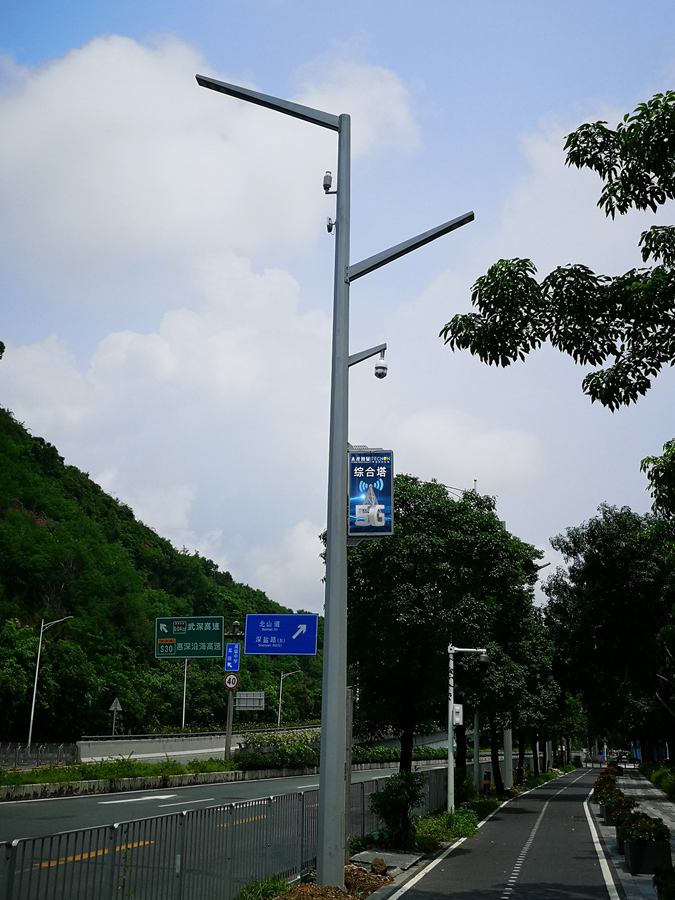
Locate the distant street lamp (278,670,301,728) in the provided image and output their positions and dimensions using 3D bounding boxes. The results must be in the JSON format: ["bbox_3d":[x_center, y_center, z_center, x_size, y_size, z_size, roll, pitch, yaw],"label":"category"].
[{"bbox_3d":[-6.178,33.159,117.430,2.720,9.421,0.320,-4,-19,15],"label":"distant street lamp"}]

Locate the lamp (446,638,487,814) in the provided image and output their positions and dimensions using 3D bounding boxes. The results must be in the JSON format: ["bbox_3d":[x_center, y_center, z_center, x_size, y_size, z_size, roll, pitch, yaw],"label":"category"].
[{"bbox_3d":[3.488,7.519,24.659,1.050,4.468,0.340,-1,-18,8],"label":"lamp"}]

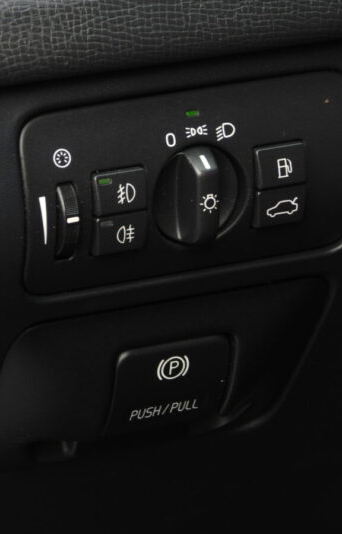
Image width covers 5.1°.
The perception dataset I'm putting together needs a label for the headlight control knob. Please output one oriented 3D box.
[{"bbox_3d":[0.012,-0.028,1.530,0.040,0.040,0.017,-9,21,-30],"label":"headlight control knob"}]

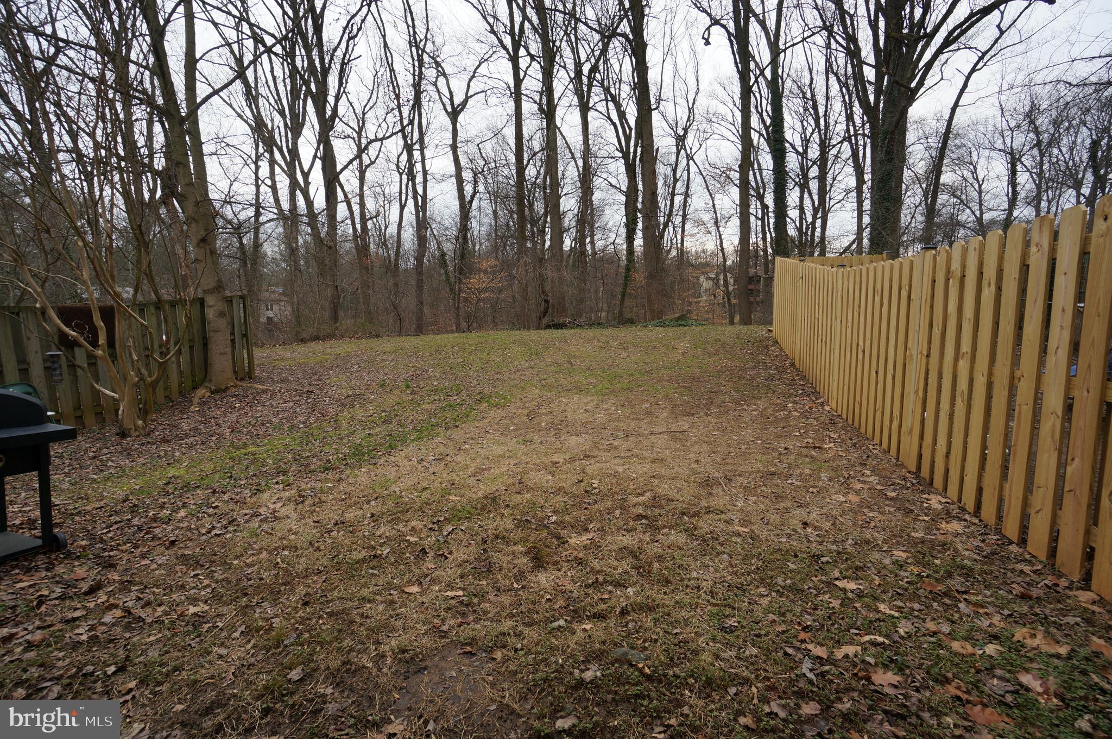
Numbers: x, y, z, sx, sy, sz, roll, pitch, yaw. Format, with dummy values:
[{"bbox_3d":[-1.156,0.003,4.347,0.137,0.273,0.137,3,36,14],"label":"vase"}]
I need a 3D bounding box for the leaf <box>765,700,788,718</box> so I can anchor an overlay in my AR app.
[{"bbox_3d":[0.756,1.160,1.577,0.077,0.025,0.059,-4,7,-32],"label":"leaf"}]

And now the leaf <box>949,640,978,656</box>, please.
[{"bbox_3d":[1.643,1.123,1.871,0.075,0.022,0.084,2,6,19],"label":"leaf"}]

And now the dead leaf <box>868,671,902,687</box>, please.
[{"bbox_3d":[1.223,1.143,1.710,0.102,0.022,0.055,-1,6,-5],"label":"dead leaf"}]

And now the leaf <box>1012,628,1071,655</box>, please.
[{"bbox_3d":[1.999,1.117,1.903,0.184,0.030,0.136,-4,7,-33],"label":"leaf"}]

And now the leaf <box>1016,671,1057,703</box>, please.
[{"bbox_3d":[1.744,1.142,1.682,0.169,0.035,0.096,-6,8,-40],"label":"leaf"}]

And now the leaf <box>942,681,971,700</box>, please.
[{"bbox_3d":[1.421,1.148,1.649,0.035,0.022,0.078,-2,6,-18],"label":"leaf"}]

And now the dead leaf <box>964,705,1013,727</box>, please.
[{"bbox_3d":[1.448,1.158,1.549,0.112,0.025,0.081,0,6,6],"label":"dead leaf"}]

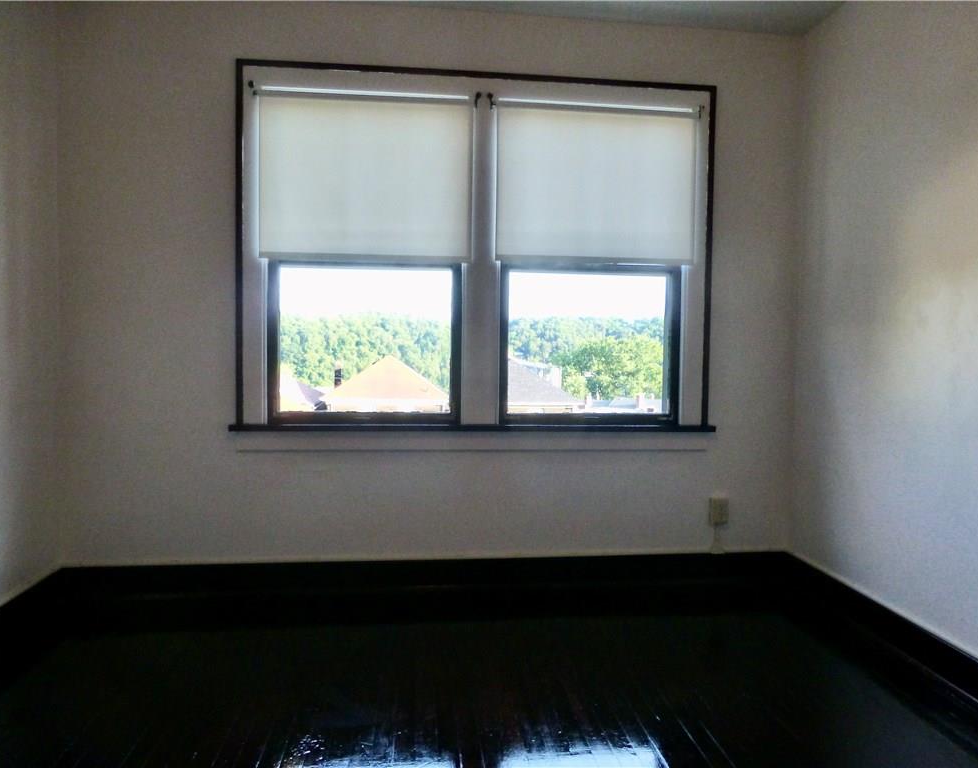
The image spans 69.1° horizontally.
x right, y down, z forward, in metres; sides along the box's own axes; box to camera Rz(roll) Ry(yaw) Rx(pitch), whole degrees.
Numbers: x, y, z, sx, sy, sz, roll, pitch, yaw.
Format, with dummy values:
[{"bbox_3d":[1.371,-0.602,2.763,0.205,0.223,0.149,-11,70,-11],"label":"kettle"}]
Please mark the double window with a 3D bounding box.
[{"bbox_3d":[-0.026,-0.599,3.291,2.247,1.633,0.120,0,3,-6],"label":"double window"}]

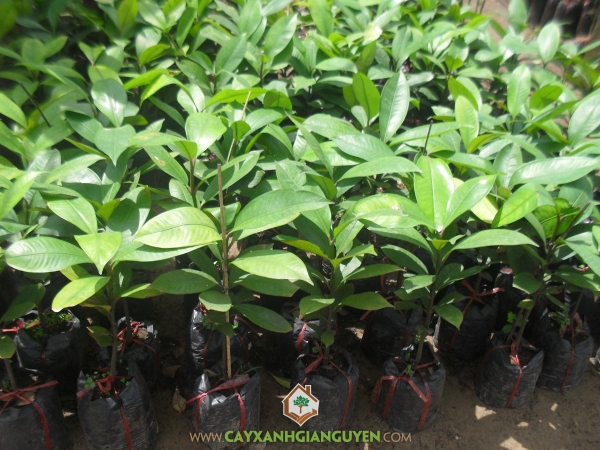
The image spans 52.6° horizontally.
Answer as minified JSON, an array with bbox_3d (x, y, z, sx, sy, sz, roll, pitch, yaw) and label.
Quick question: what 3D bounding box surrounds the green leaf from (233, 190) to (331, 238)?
[{"bbox_3d":[-0.034,-0.021,1.109,0.191,0.030,0.075,-18,48,-9],"label":"green leaf"}]

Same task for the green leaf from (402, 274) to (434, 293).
[{"bbox_3d":[0.225,0.111,1.151,0.075,0.018,0.040,-19,48,-24],"label":"green leaf"}]

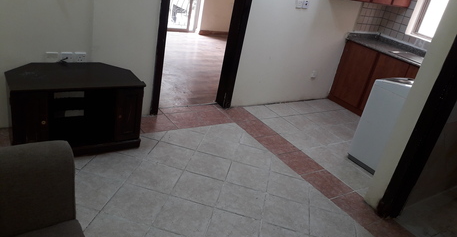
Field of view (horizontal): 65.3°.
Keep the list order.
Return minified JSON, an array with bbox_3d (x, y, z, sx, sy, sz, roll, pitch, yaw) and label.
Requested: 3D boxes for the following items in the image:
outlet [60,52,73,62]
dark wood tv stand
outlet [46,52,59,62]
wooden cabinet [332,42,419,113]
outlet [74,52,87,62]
[{"bbox_3d":[-1.292,-0.486,2.862,0.086,0.086,0.025,-6,30,-34],"label":"outlet"},{"bbox_3d":[-1.189,-0.084,2.775,0.905,0.565,0.500,-6,30,-34],"label":"dark wood tv stand"},{"bbox_3d":[-1.384,-0.477,2.800,0.086,0.086,0.025,-6,30,-34],"label":"outlet"},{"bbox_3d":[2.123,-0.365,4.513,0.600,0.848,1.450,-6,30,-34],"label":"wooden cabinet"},{"bbox_3d":[-1.209,-0.495,2.918,0.086,0.086,0.025,-6,30,-34],"label":"outlet"}]

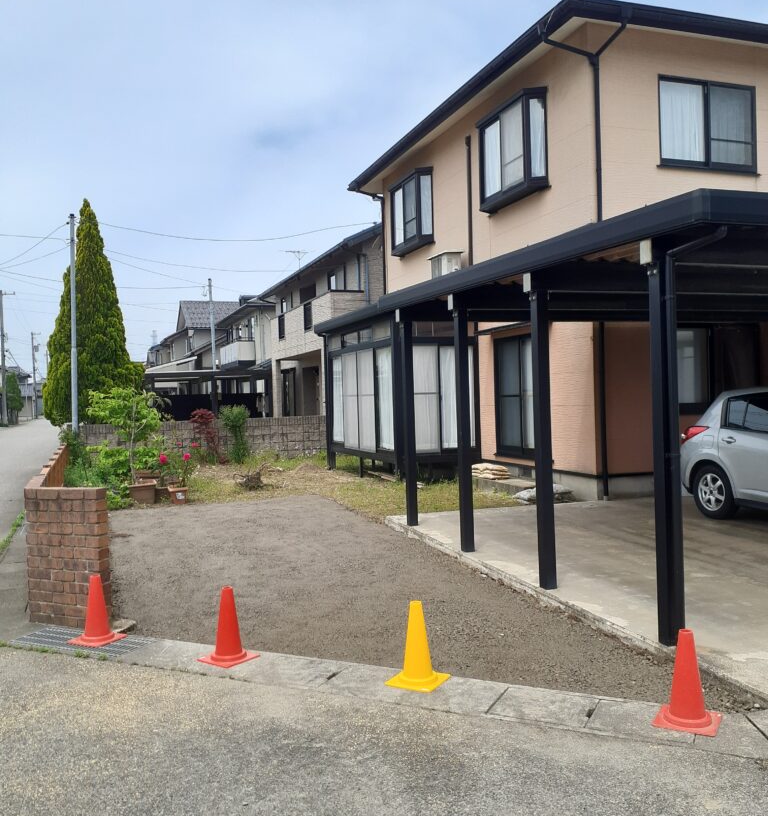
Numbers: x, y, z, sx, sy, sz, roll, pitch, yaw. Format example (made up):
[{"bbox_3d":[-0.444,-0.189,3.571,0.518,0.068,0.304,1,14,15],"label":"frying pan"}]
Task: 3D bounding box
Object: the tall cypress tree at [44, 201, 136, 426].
[{"bbox_3d":[-6.950,-1.909,19.000,2.400,6.050,2.400,-2,1,-20],"label":"tall cypress tree"}]

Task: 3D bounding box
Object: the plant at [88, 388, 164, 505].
[{"bbox_3d":[-3.820,0.571,11.850,1.100,1.700,1.000,-2,1,-18],"label":"plant"}]

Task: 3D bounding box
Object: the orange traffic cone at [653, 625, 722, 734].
[{"bbox_3d":[1.526,1.345,4.016,0.288,0.450,0.288,-1,1,29],"label":"orange traffic cone"}]

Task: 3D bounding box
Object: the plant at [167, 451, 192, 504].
[{"bbox_3d":[-2.990,1.020,11.700,0.380,0.790,0.370,-2,1,-20],"label":"plant"}]

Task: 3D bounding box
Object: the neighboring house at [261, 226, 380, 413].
[{"bbox_3d":[0.533,-2.874,29.860,8.300,7.500,12.500,-2,1,-20],"label":"neighboring house"}]

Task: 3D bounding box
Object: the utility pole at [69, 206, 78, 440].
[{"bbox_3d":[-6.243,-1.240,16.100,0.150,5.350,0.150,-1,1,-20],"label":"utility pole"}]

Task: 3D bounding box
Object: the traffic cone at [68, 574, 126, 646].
[{"bbox_3d":[-2.039,1.418,5.671,0.288,0.450,0.288,-1,1,25],"label":"traffic cone"}]

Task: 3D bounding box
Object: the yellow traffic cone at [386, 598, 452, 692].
[{"bbox_3d":[0.195,1.359,4.656,0.287,0.455,0.287,-1,1,28],"label":"yellow traffic cone"}]

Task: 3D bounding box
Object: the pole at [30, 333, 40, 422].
[{"bbox_3d":[-41.744,-3.870,96.000,1.050,10.400,0.600,-2,1,-20],"label":"pole"}]

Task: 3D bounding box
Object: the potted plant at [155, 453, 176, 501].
[{"bbox_3d":[-3.310,1.038,12.100,0.340,0.720,0.340,-2,1,-15],"label":"potted plant"}]

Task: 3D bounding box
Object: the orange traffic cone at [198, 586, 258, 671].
[{"bbox_3d":[-1.007,1.387,5.157,0.287,0.455,0.287,-1,1,38],"label":"orange traffic cone"}]

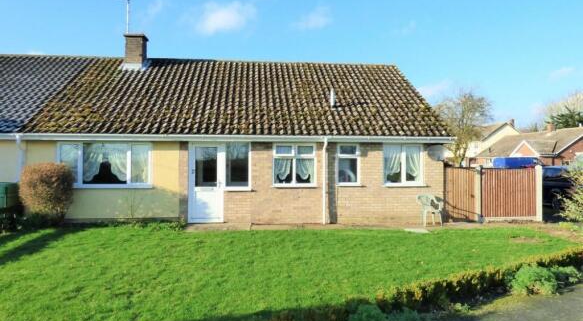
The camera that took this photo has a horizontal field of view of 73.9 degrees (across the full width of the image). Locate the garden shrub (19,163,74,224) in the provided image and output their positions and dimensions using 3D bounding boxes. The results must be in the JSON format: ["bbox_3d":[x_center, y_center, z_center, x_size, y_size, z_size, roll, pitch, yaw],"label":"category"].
[{"bbox_3d":[-5.946,0.795,9.400,1.340,1.490,1.250,0,0,0],"label":"garden shrub"}]

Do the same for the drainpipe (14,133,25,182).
[{"bbox_3d":[-6.583,0.462,9.396,0.120,2.200,0.160,0,-1,-5],"label":"drainpipe"}]

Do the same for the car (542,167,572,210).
[{"bbox_3d":[9.700,0.980,14.534,1.760,1.500,4.200,0,-1,-5],"label":"car"}]

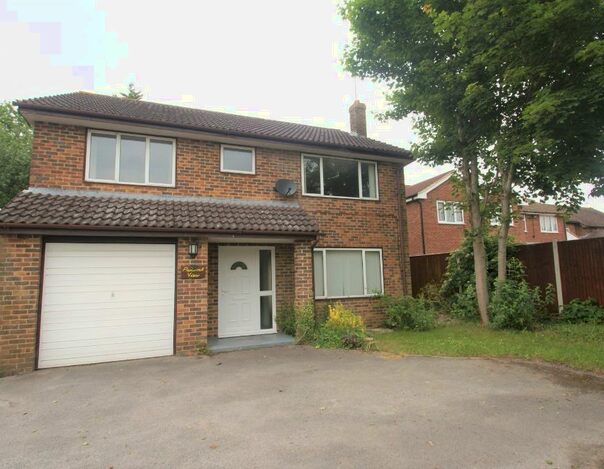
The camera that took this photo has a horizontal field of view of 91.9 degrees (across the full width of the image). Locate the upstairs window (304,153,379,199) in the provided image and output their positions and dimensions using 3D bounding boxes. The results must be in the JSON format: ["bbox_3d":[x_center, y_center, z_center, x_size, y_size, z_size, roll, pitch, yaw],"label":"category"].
[{"bbox_3d":[1.118,-1.558,8.149,2.358,1.121,0.100,1,-6,-20],"label":"upstairs window"}]

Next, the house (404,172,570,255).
[{"bbox_3d":[10.742,0.235,19.899,13.773,6.200,8.200,1,-6,-20],"label":"house"}]

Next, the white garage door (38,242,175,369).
[{"bbox_3d":[-3.386,1.208,5.220,2.047,2.080,0.080,1,-5,-19],"label":"white garage door"}]

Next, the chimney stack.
[{"bbox_3d":[2.136,-4.394,11.237,0.500,1.500,0.500,1,-6,-20],"label":"chimney stack"}]

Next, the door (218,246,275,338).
[{"bbox_3d":[-1.285,1.340,6.973,1.371,2.076,0.100,1,-6,-20],"label":"door"}]

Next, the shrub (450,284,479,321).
[{"bbox_3d":[4.490,1.791,8.024,0.720,0.900,0.700,1,-5,-19],"label":"shrub"}]

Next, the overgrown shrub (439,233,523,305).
[{"bbox_3d":[5.391,1.179,8.860,1.600,2.200,1.650,1,-5,-19],"label":"overgrown shrub"}]

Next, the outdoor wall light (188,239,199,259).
[{"bbox_3d":[-2.073,0.268,5.590,0.160,0.340,0.200,1,-5,-19],"label":"outdoor wall light"}]

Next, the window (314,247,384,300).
[{"bbox_3d":[1.205,1.049,7.927,2.330,1.309,0.100,1,-5,-19],"label":"window"}]

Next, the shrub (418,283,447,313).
[{"bbox_3d":[4.244,2.049,9.500,0.800,0.970,0.750,1,-6,-20],"label":"shrub"}]

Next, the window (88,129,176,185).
[{"bbox_3d":[-3.683,-1.627,6.381,1.713,1.139,0.100,1,-6,-20],"label":"window"}]

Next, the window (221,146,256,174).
[{"bbox_3d":[-1.572,-1.852,7.256,0.838,0.690,0.100,1,-5,-19],"label":"window"}]

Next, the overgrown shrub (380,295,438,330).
[{"bbox_3d":[2.808,1.938,7.602,1.200,0.820,1.000,1,-5,-19],"label":"overgrown shrub"}]

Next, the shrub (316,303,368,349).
[{"bbox_3d":[0.899,1.880,6.402,0.950,0.800,0.850,1,-5,-19],"label":"shrub"}]

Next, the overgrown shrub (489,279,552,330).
[{"bbox_3d":[5.311,1.701,7.100,1.350,1.230,1.150,1,-6,-20],"label":"overgrown shrub"}]

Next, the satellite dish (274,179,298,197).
[{"bbox_3d":[-0.382,-1.146,7.200,0.540,0.450,0.400,1,-6,-23],"label":"satellite dish"}]

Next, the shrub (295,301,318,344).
[{"bbox_3d":[0.097,1.898,6.300,0.500,0.950,0.480,1,-6,-20],"label":"shrub"}]

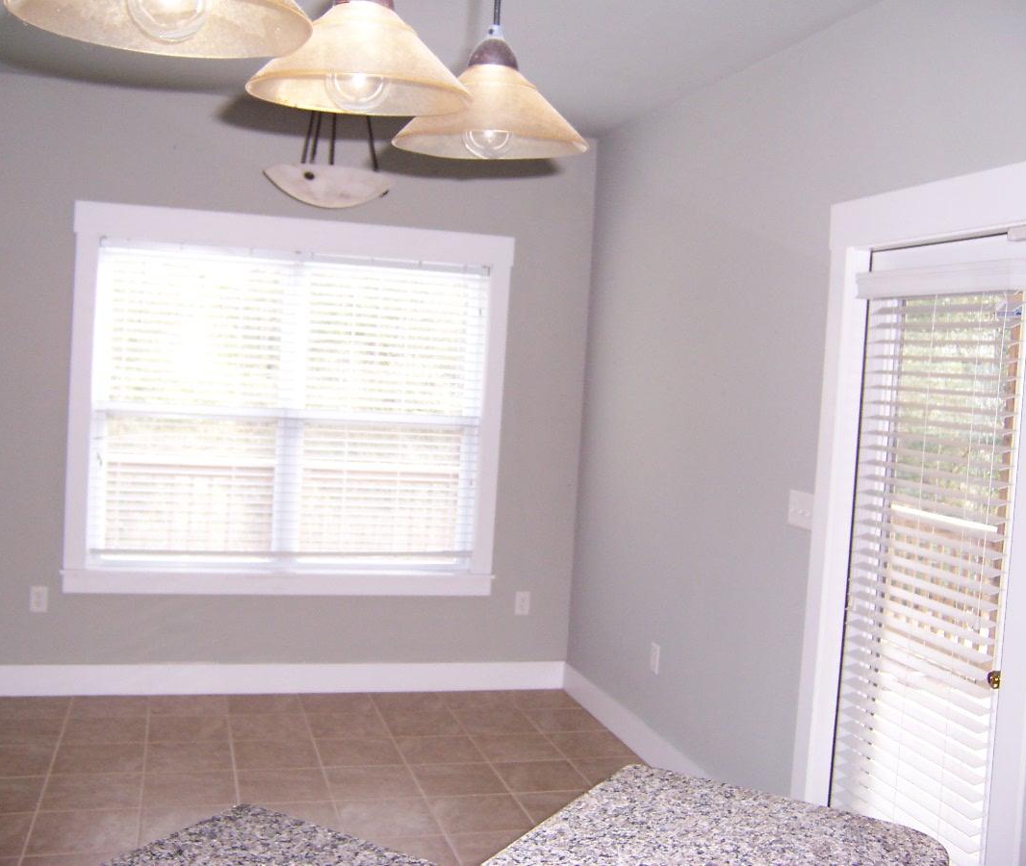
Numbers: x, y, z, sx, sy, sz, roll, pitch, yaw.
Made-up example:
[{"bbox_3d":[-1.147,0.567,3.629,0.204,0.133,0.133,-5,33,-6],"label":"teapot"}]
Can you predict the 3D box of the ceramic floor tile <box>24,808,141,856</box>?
[{"bbox_3d":[-1.392,1.300,3.578,0.330,0.010,0.330,3,3,-17],"label":"ceramic floor tile"}]

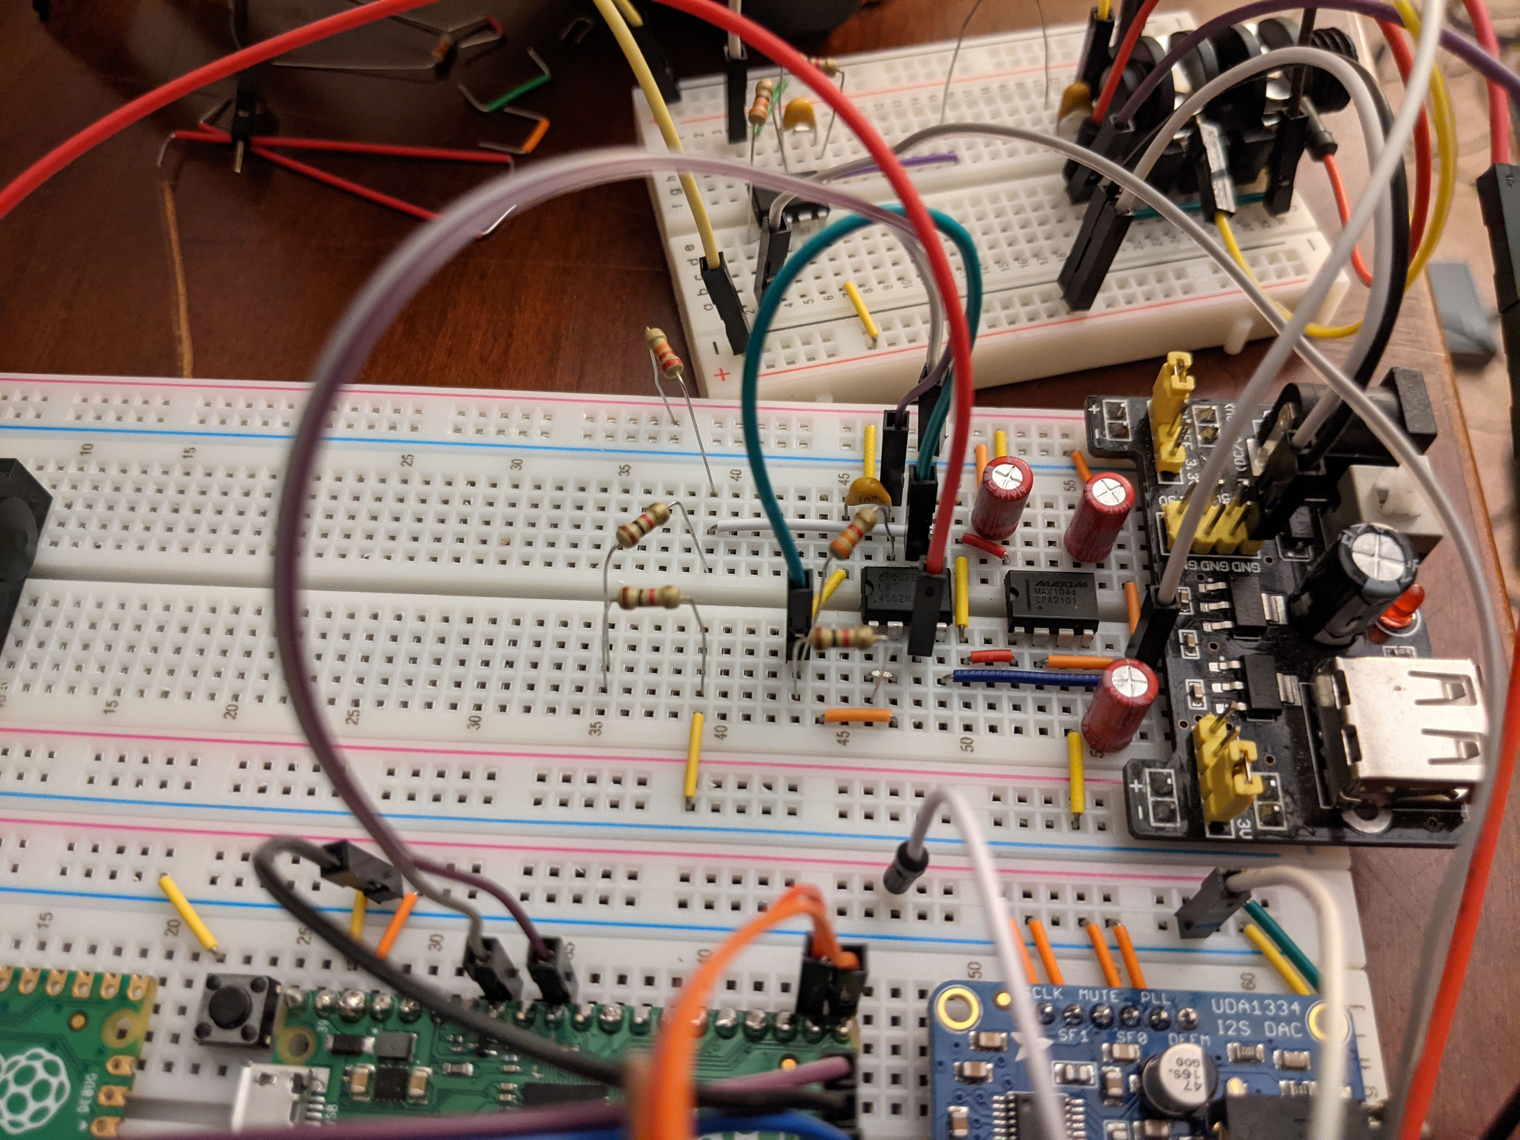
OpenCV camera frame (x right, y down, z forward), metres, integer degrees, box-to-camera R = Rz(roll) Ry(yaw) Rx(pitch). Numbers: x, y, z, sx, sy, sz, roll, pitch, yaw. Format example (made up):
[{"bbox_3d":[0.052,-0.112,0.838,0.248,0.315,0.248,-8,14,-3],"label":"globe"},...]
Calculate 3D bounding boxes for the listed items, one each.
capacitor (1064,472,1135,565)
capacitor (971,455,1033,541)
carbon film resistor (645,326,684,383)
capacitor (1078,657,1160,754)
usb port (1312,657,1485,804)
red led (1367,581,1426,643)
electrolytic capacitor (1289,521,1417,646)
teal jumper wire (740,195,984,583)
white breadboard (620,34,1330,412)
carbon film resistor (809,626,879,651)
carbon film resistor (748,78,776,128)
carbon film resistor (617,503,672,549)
[{"bbox_3d":[0.037,-0.006,0.129,0.005,0.011,0.005,2,59,0],"label":"capacitor"},{"bbox_3d":[0.026,-0.008,0.130,0.005,0.010,0.005,2,59,0],"label":"capacitor"},{"bbox_3d":[-0.010,-0.023,0.128,0.002,0.002,0.006,-28,77,-16],"label":"carbon film resistor"},{"bbox_3d":[0.035,0.013,0.117,0.005,0.011,0.005,2,59,0],"label":"capacitor"},{"bbox_3d":[0.061,0.016,0.113,0.014,0.007,0.013,2,59,1],"label":"usb port"},{"bbox_3d":[0.067,0.004,0.123,0.004,0.005,0.004,2,59,0],"label":"red led"},{"bbox_3d":[0.060,0.002,0.120,0.008,0.012,0.008,2,59,0],"label":"electrolytic capacitor"},{"bbox_3d":[0.008,-0.015,0.108,0.021,0.032,0.013,-40,67,-21],"label":"teal jumper wire"},{"bbox_3d":[0.028,-0.049,0.161,0.083,0.009,0.054,-11,62,-6],"label":"white breadboard"},{"bbox_3d":[0.008,0.007,0.116,0.006,0.002,0.002,-1,59,1],"label":"carbon film resistor"},{"bbox_3d":[0.000,-0.056,0.142,0.002,0.002,0.006,9,77,5],"label":"carbon film resistor"},{"bbox_3d":[-0.011,-0.004,0.111,0.002,0.002,0.006,39,58,20],"label":"carbon film resistor"}]

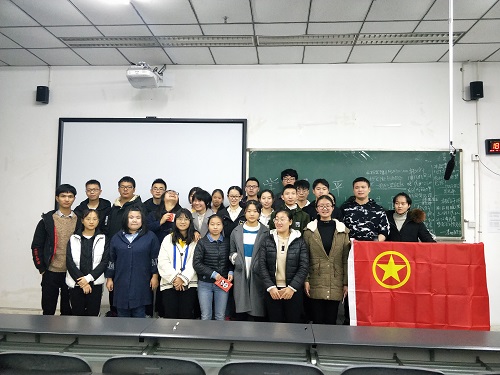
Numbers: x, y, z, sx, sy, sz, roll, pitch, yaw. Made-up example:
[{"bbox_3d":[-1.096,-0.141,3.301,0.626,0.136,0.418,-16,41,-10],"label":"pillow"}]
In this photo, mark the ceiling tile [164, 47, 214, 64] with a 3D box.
[{"bbox_3d":[-0.800,-1.765,4.820,0.600,0.020,0.531,1,-4,4],"label":"ceiling tile"}]

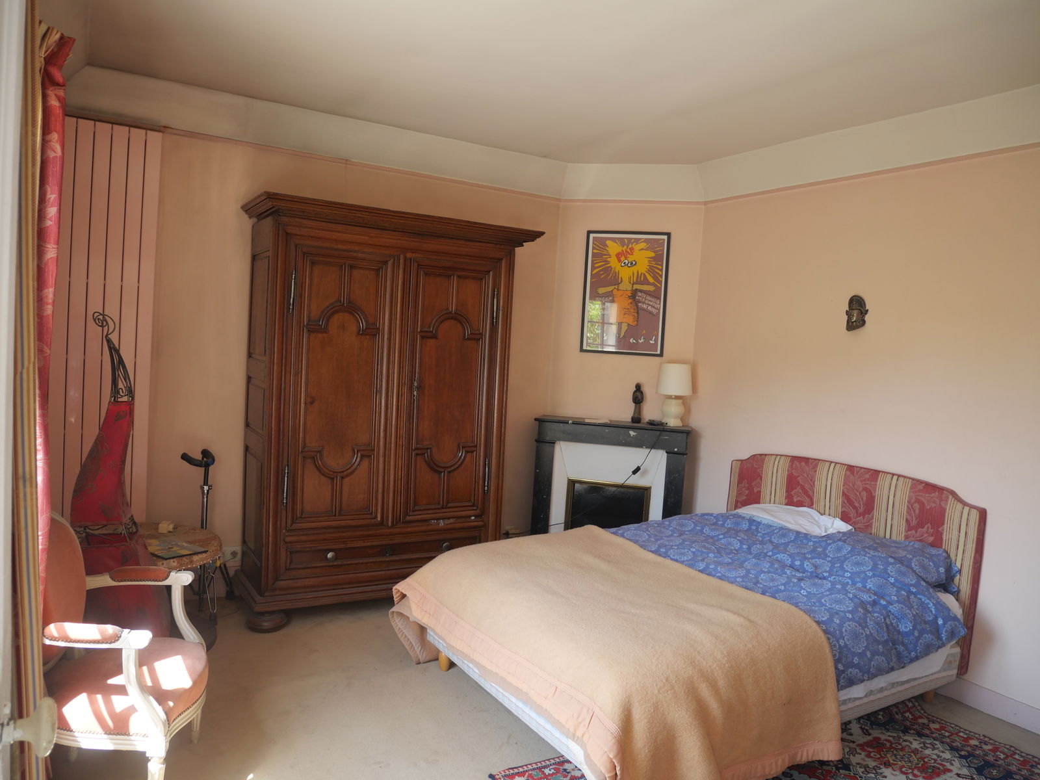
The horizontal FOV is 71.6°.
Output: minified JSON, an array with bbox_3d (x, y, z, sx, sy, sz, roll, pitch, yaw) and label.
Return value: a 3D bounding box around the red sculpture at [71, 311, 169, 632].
[{"bbox_3d":[-1.684,0.451,3.112,0.380,1.560,0.340,2,3,-28],"label":"red sculpture"}]

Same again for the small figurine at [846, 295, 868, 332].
[{"bbox_3d":[1.763,-0.404,3.785,0.065,0.190,0.120,1,4,-35],"label":"small figurine"}]

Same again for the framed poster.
[{"bbox_3d":[0.699,-0.643,4.796,0.555,0.815,0.025,4,3,13],"label":"framed poster"}]

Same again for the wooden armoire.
[{"bbox_3d":[-0.746,0.141,4.107,1.570,2.195,0.570,2,3,-28],"label":"wooden armoire"}]

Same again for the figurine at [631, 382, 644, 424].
[{"bbox_3d":[0.773,0.090,4.743,0.074,0.270,0.072,4,3,13],"label":"figurine"}]

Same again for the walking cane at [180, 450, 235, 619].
[{"bbox_3d":[-1.675,0.759,3.835,0.340,0.880,0.350,2,3,-28],"label":"walking cane"}]

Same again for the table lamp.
[{"bbox_3d":[0.995,0.036,4.638,0.235,0.415,0.235,4,3,13],"label":"table lamp"}]

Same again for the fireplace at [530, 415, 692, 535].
[{"bbox_3d":[0.578,0.750,4.758,1.000,1.070,0.260,4,3,13],"label":"fireplace"}]

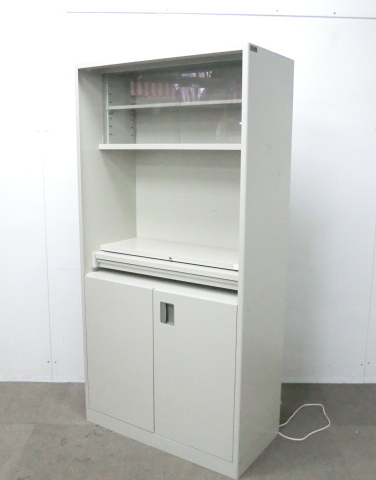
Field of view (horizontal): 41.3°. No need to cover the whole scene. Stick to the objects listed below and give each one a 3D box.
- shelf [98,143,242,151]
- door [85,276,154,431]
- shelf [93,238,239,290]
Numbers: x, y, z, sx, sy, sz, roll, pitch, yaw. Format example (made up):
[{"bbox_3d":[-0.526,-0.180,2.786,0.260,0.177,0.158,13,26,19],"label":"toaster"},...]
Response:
[{"bbox_3d":[-0.006,-0.442,2.374,0.856,0.026,0.290,7,12,33],"label":"shelf"},{"bbox_3d":[-0.334,0.551,2.453,0.430,0.709,0.024,7,12,33],"label":"door"},{"bbox_3d":[-0.028,0.104,2.438,0.856,0.105,0.358,7,12,33],"label":"shelf"}]

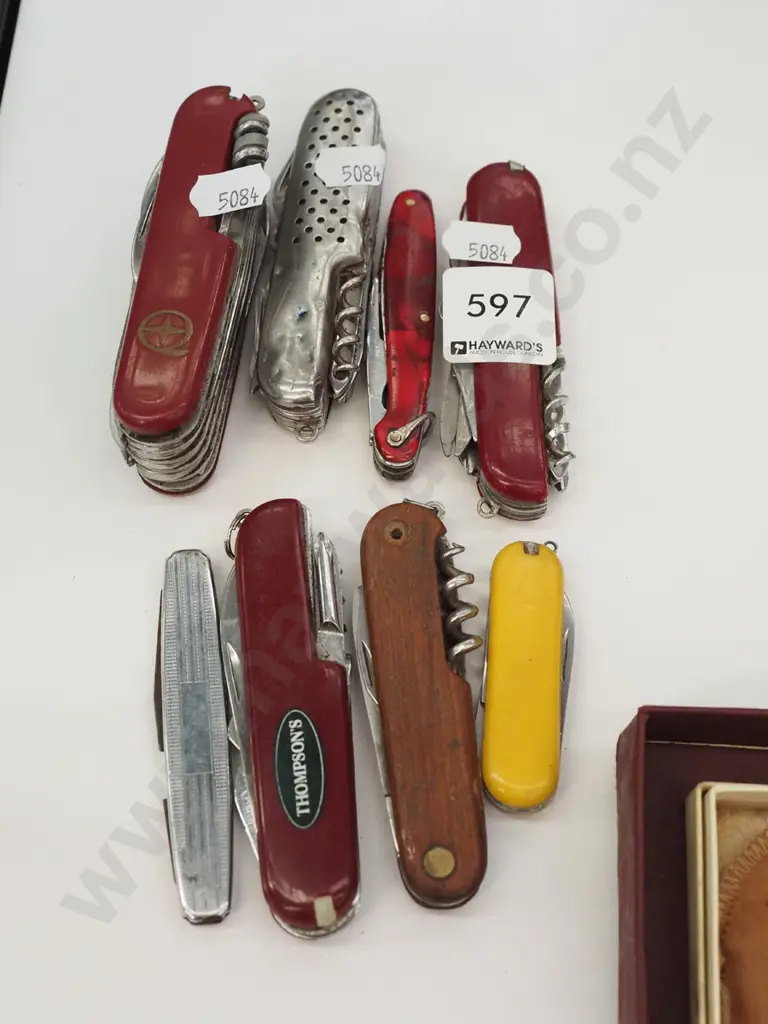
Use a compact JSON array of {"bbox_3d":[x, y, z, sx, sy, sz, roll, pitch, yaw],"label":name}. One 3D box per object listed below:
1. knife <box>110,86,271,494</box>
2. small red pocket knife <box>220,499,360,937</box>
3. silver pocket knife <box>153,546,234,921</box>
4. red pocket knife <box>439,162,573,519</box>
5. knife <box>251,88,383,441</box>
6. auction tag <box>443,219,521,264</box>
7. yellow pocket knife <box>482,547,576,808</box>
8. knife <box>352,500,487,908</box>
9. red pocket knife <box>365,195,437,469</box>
[{"bbox_3d":[-0.045,-0.054,0.358,0.027,0.035,0.095,7,66,4],"label":"knife"},{"bbox_3d":[-0.019,0.042,0.322,0.026,0.015,0.091,-6,70,-1],"label":"small red pocket knife"},{"bbox_3d":[-0.040,0.046,0.325,0.015,0.007,0.079,-5,70,-1],"label":"silver pocket knife"},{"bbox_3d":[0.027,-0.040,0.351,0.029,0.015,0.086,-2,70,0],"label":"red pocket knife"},{"bbox_3d":[-0.014,-0.060,0.367,0.025,0.022,0.093,7,66,4],"label":"knife"},{"bbox_3d":[0.023,-0.064,0.365,0.019,0.001,0.011,6,65,3],"label":"auction tag"},{"bbox_3d":[0.031,0.034,0.330,0.020,0.010,0.060,4,65,2],"label":"yellow pocket knife"},{"bbox_3d":[0.009,0.039,0.323,0.026,0.014,0.086,-5,70,-1],"label":"knife"},{"bbox_3d":[0.005,-0.042,0.354,0.016,0.011,0.071,2,70,2],"label":"red pocket knife"}]

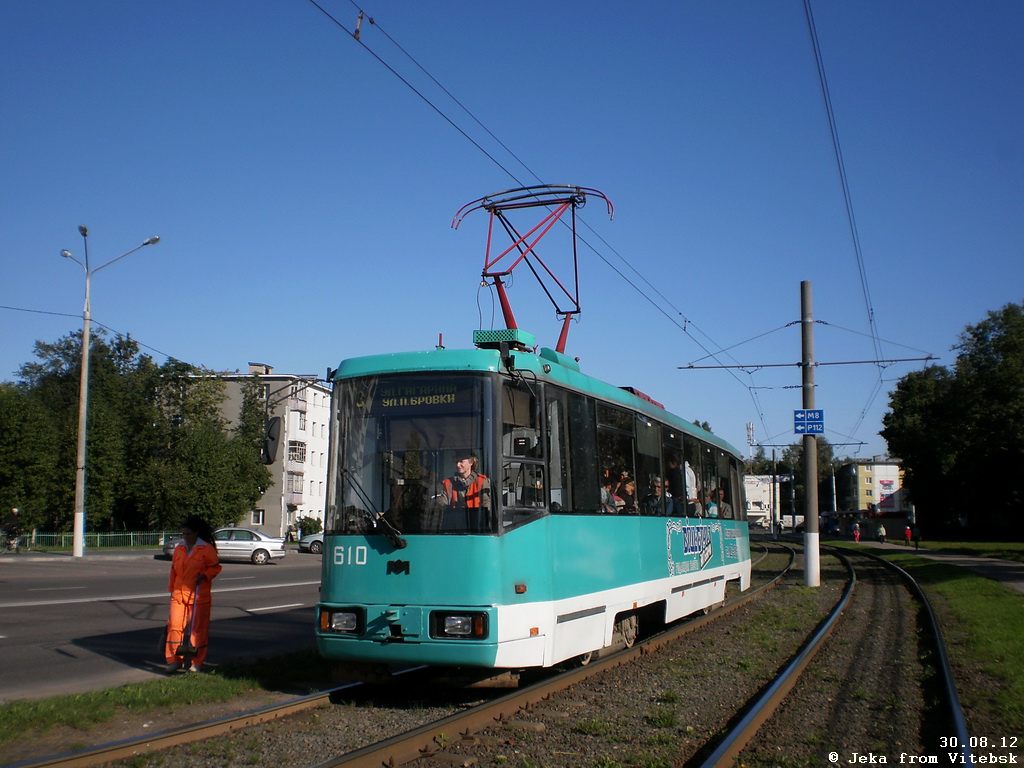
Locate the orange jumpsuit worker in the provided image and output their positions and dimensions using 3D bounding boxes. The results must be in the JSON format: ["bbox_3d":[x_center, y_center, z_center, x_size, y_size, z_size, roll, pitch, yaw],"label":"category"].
[{"bbox_3d":[-3.400,2.226,11.369,0.540,1.642,0.430,0,-8,3],"label":"orange jumpsuit worker"}]

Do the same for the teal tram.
[{"bbox_3d":[1.679,2.109,16.714,2.460,3.350,15.200,-2,-8,20],"label":"teal tram"}]

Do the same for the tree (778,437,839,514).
[{"bbox_3d":[46.006,15.626,164.409,9.297,15.075,9.297,-2,-8,16],"label":"tree"}]

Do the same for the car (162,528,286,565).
[{"bbox_3d":[-11.332,6.372,42.018,4.800,1.440,1.820,4,-8,-23],"label":"car"}]

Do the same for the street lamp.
[{"bbox_3d":[-17.629,0.193,45.858,4.000,14.139,2.600,3,-8,-20],"label":"street lamp"}]

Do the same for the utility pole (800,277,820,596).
[{"bbox_3d":[8.223,1.296,29.413,0.420,8.458,0.420,-2,-8,16],"label":"utility pole"}]

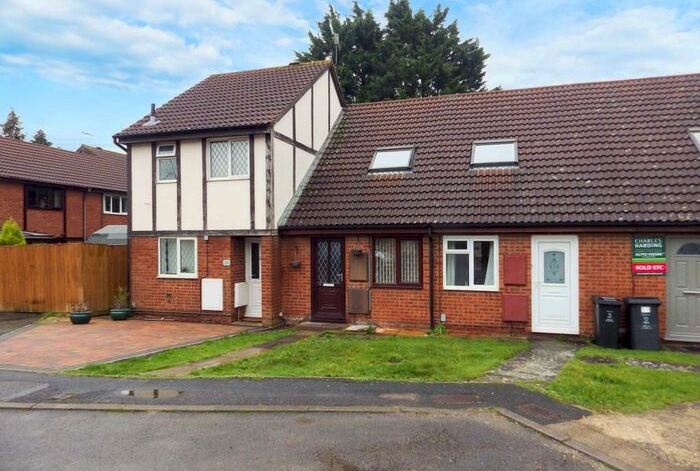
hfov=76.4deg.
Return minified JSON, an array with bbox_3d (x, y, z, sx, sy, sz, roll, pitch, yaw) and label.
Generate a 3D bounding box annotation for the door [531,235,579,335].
[{"bbox_3d":[4.297,1.026,9.322,0.910,2.045,0.100,0,1,16],"label":"door"}]

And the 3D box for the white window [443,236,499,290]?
[{"bbox_3d":[2.670,0.615,9.785,1.170,1.205,0.100,0,1,16],"label":"white window"}]

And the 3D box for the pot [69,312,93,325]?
[{"bbox_3d":[-6.558,2.031,10.850,0.540,0.250,0.540,-1,1,0],"label":"pot"}]

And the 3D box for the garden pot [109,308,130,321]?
[{"bbox_3d":[-5.870,2.042,11.400,0.540,0.250,0.540,-1,1,0],"label":"garden pot"}]

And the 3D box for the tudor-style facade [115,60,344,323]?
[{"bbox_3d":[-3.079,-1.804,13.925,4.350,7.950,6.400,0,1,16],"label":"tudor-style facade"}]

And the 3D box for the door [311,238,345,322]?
[{"bbox_3d":[-0.503,1.061,10.709,0.875,2.030,0.100,0,1,16],"label":"door"}]

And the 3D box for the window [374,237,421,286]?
[{"bbox_3d":[1.109,0.628,10.236,1.140,1.170,0.100,0,1,16],"label":"window"}]

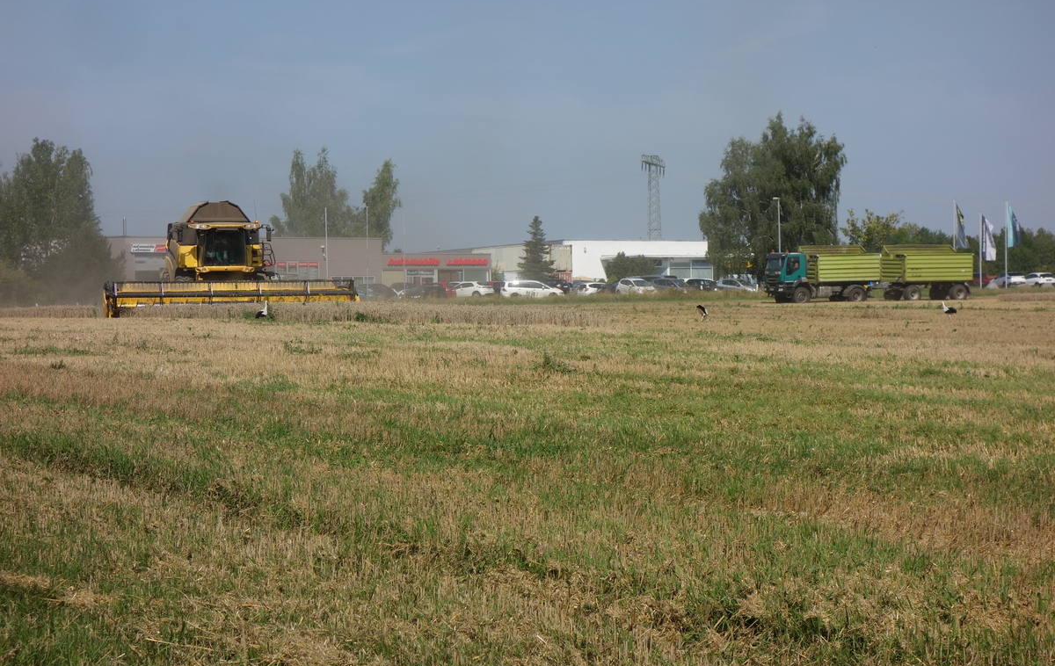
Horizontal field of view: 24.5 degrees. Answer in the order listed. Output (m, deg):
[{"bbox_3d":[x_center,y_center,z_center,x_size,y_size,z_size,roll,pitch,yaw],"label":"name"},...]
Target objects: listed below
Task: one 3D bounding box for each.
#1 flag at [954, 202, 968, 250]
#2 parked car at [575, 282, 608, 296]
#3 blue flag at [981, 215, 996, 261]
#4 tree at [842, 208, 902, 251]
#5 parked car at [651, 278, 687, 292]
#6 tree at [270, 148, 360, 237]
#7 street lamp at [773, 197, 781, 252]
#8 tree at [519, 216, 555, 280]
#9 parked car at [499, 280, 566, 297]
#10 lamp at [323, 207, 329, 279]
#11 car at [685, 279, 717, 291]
[{"bbox_3d":[38.275,-9.575,215.000,1.250,4.050,0.400,0,1,11],"label":"flag"},{"bbox_3d":[6.164,-3.421,203.000,4.150,1.480,1.750,-1,2,-37],"label":"parked car"},{"bbox_3d":[40.572,-8.316,214.000,1.280,4.000,0.300,0,1,6],"label":"blue flag"},{"bbox_3d":[31.802,-7.546,225.000,5.700,7.700,5.500,-1,1,0],"label":"tree"},{"bbox_3d":[12.398,-3.839,206.000,1.790,1.540,4.250,-1,2,-41],"label":"parked car"},{"bbox_3d":[-24.982,-13.188,285.000,10.500,17.200,9.800,0,1,0],"label":"tree"},{"bbox_3d":[21.030,-7.357,204.000,0.700,8.100,0.280,-1,1,-16],"label":"street lamp"},{"bbox_3d":[0.859,-6.823,216.000,3.150,7.200,3.150,0,1,0],"label":"tree"},{"bbox_3d":[0.367,-3.061,179.000,4.760,1.550,1.800,-1,1,-13],"label":"parked car"},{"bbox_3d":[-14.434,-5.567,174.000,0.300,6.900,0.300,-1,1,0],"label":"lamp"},{"bbox_3d":[13.204,-3.376,187.000,1.780,1.520,4.100,-2,2,-40],"label":"car"}]

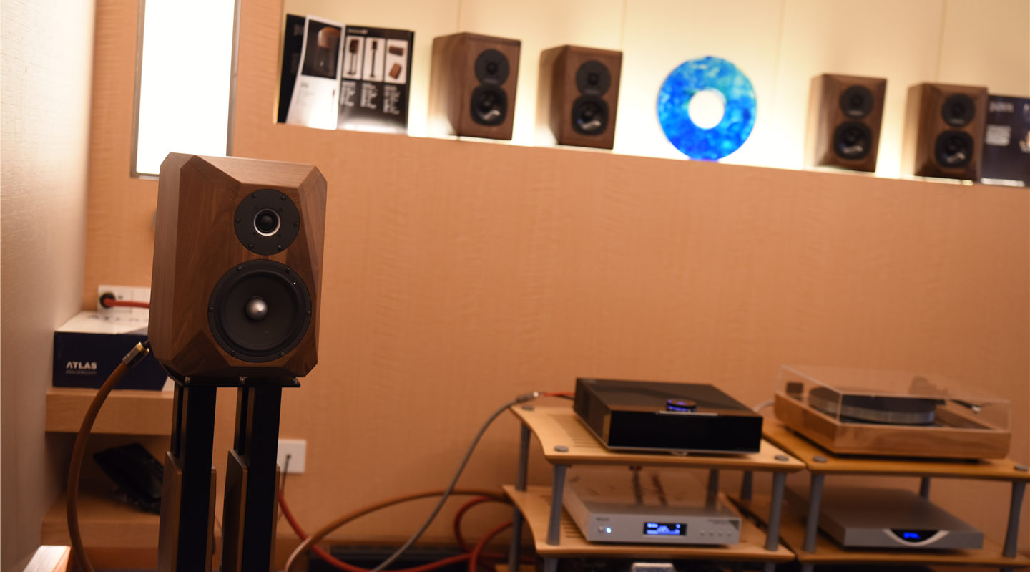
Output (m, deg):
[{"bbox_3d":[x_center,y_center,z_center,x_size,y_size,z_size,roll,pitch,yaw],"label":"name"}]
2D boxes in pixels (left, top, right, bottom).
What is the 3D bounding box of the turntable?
[{"bbox_3d":[0.929,0.309,2.848,0.447,0.150,0.355,4,7,-11],"label":"turntable"}]

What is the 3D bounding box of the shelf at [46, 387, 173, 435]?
[{"bbox_3d":[-0.913,0.271,2.705,0.308,0.090,0.305,4,7,-10],"label":"shelf"}]

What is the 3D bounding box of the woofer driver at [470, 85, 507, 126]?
[{"bbox_3d":[-0.076,-0.490,3.111,0.109,0.109,0.035,2,7,-27],"label":"woofer driver"}]

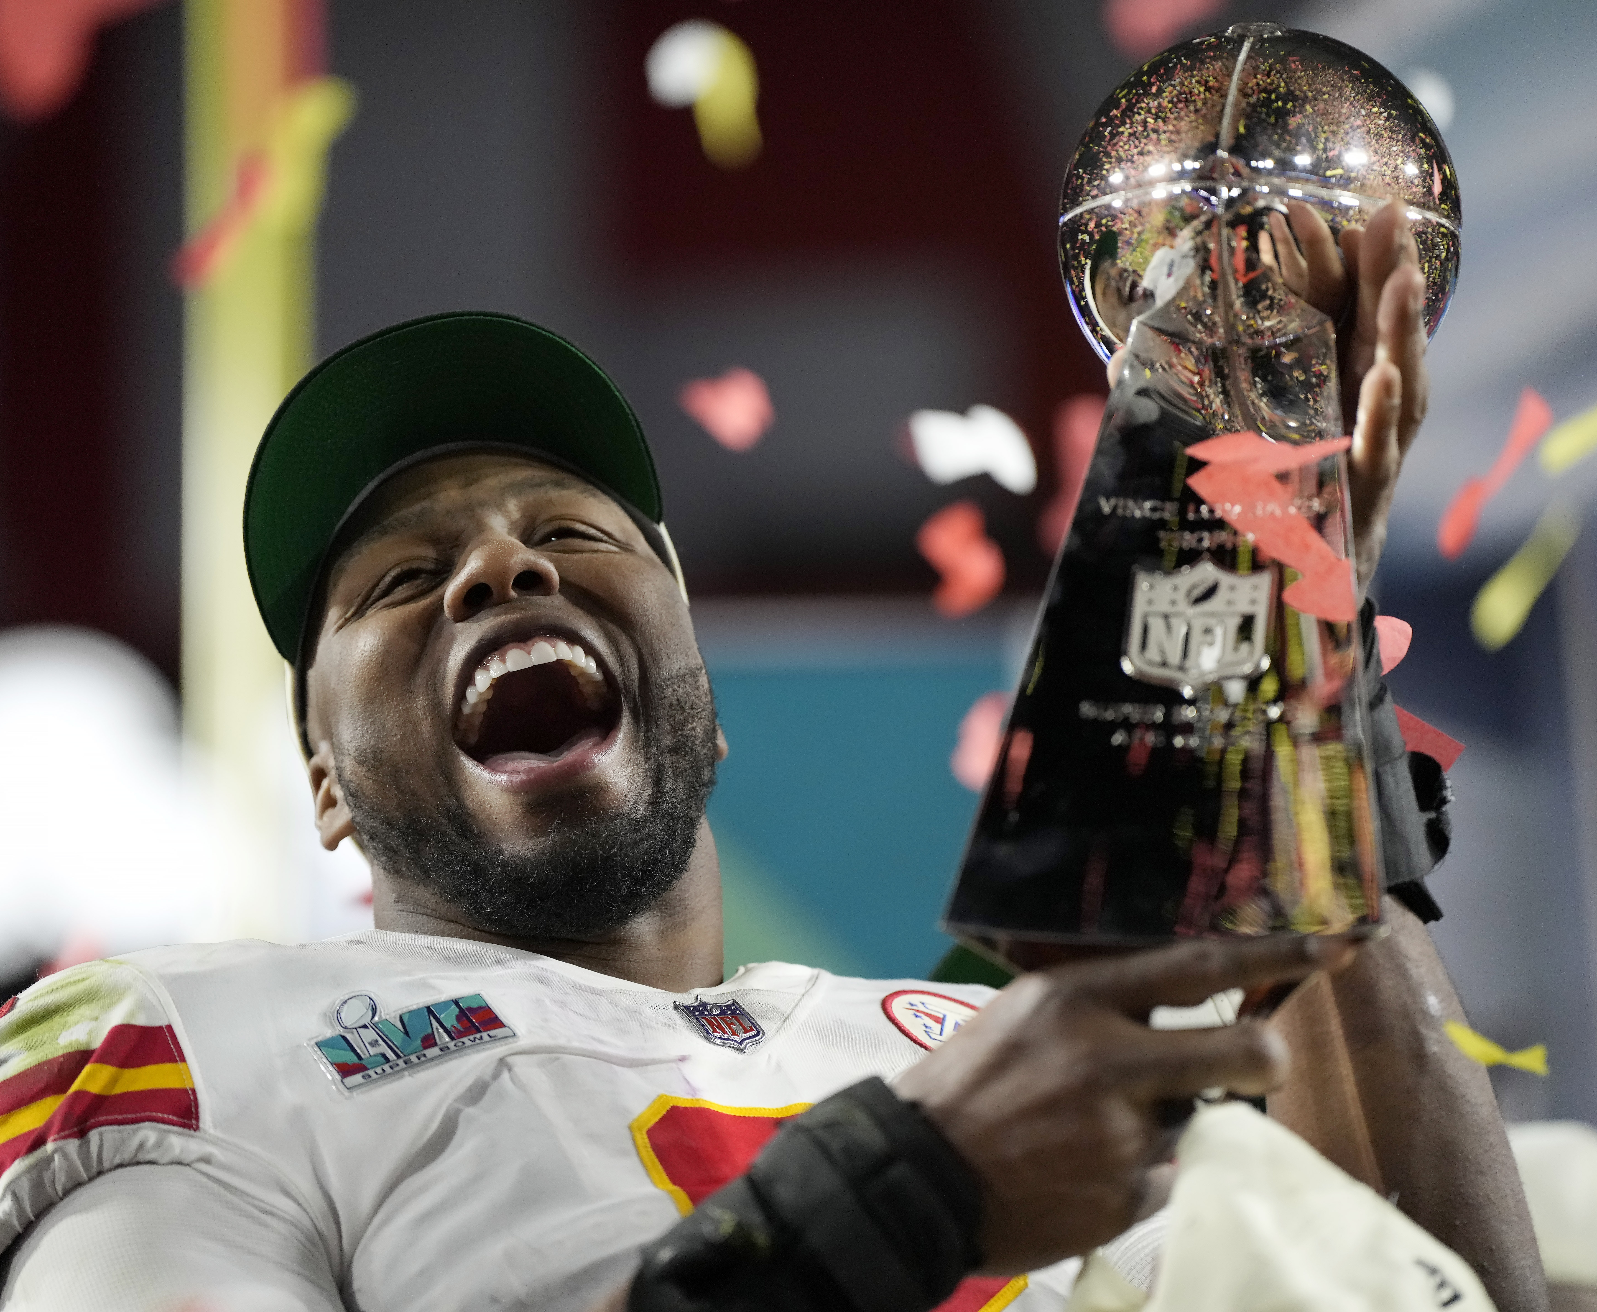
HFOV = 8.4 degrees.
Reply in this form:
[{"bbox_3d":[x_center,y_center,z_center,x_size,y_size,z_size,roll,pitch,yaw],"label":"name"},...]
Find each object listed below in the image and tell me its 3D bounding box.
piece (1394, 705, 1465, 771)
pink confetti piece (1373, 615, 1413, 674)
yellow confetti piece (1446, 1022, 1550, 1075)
[{"bbox_3d":[0.267,0.033,4.700,0.045,0.025,0.010,30,0,-10],"label":"piece"},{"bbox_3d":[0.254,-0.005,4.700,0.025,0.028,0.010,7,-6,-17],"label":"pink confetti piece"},{"bbox_3d":[0.282,0.159,4.420,0.043,0.016,0.012,20,-6,2],"label":"yellow confetti piece"}]

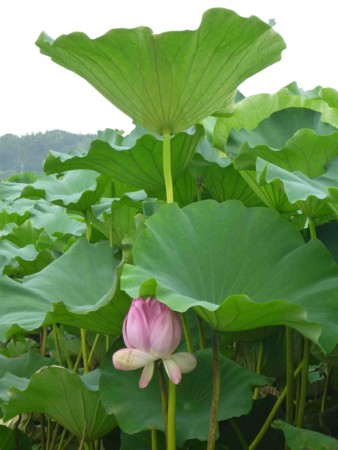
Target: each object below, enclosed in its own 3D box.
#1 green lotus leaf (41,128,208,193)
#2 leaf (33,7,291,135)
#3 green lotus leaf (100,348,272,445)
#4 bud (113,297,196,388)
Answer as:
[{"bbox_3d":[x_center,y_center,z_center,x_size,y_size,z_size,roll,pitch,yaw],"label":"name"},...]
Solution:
[{"bbox_3d":[-0.111,-0.164,2.600,0.400,0.165,0.350,0,3,0],"label":"green lotus leaf"},{"bbox_3d":[-0.016,-0.283,1.920,0.455,0.230,0.370,0,3,0],"label":"leaf"},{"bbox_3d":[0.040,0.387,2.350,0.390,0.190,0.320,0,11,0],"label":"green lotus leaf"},{"bbox_3d":[-0.026,0.212,1.880,0.150,0.165,0.135,0,3,0],"label":"bud"}]

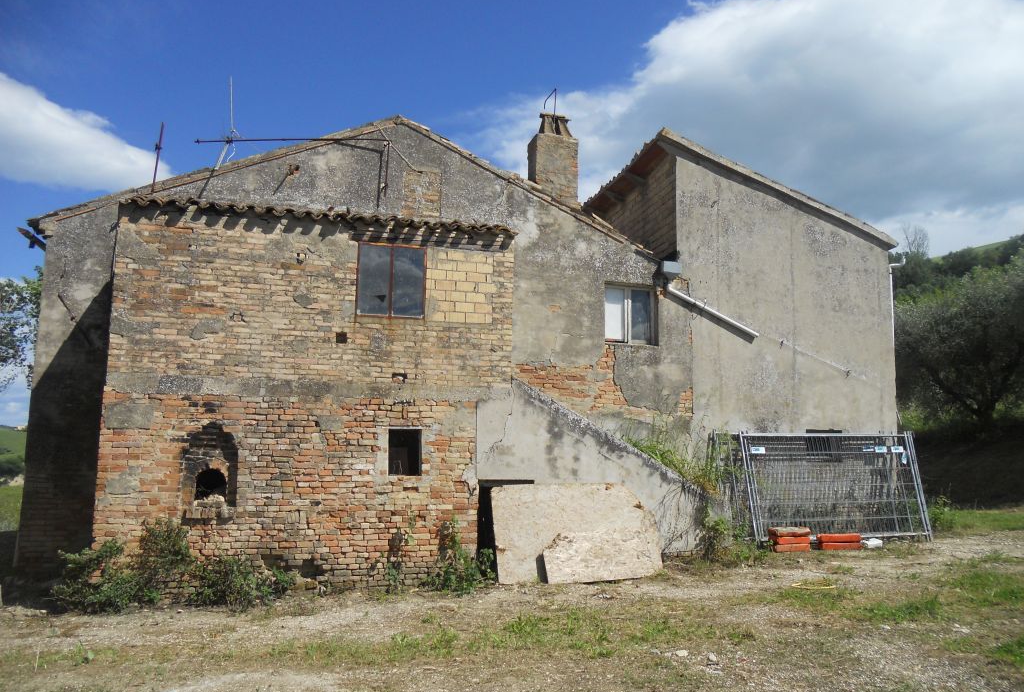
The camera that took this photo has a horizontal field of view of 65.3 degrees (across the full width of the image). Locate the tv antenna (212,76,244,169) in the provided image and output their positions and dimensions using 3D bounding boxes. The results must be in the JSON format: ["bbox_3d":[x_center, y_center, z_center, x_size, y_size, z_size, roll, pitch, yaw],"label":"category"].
[{"bbox_3d":[-4.059,-3.200,11.439,0.360,1.220,0.400,3,-7,-16],"label":"tv antenna"}]

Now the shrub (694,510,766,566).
[{"bbox_3d":[3.007,2.663,10.991,0.850,0.660,0.620,3,-7,-16],"label":"shrub"}]

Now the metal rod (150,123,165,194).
[{"bbox_3d":[-5.009,-2.671,11.304,0.070,1.038,0.060,7,-8,-16],"label":"metal rod"}]

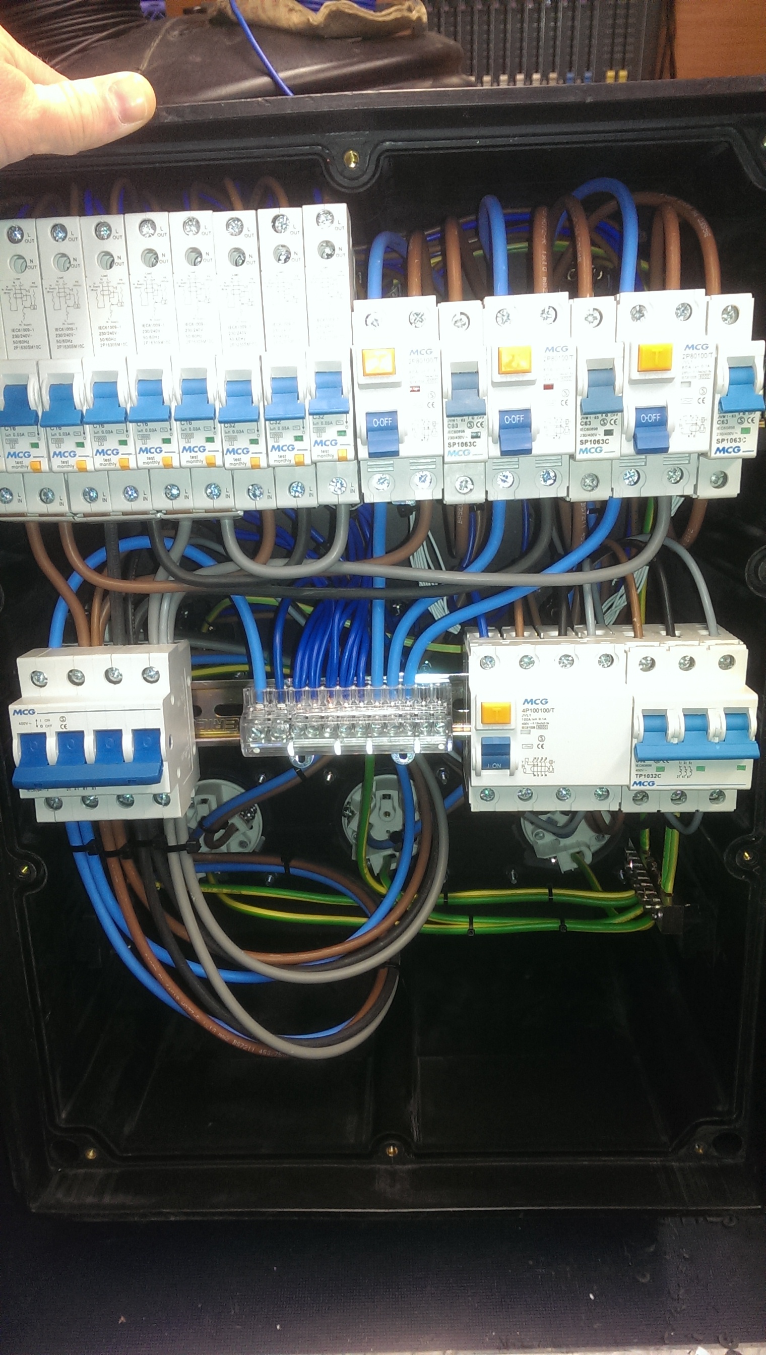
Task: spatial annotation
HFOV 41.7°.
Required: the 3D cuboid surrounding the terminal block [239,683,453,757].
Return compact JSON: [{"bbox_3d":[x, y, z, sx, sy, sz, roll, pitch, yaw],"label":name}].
[{"bbox_3d":[-0.017,0.020,0.505,0.104,0.032,0.035,-1,15,3],"label":"terminal block"}]

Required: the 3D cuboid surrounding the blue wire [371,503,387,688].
[{"bbox_3d":[-0.002,-0.038,0.477,0.007,0.100,0.023,-1,15,3],"label":"blue wire"}]

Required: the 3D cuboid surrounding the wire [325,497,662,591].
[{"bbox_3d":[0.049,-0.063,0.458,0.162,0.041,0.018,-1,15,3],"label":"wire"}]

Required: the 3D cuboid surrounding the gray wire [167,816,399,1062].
[{"bbox_3d":[-0.052,0.130,0.542,0.116,0.130,0.076,-1,15,3],"label":"gray wire"}]

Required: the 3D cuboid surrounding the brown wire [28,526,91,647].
[{"bbox_3d":[-0.154,-0.044,0.480,0.019,0.070,0.022,-1,15,3],"label":"brown wire"}]

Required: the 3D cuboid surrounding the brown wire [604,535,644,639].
[{"bbox_3d":[0.118,-0.043,0.490,0.015,0.048,0.030,-1,15,3],"label":"brown wire"}]

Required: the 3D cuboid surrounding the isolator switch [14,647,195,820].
[{"bbox_3d":[-0.136,0.027,0.493,0.072,0.083,0.075,-1,15,3],"label":"isolator switch"}]

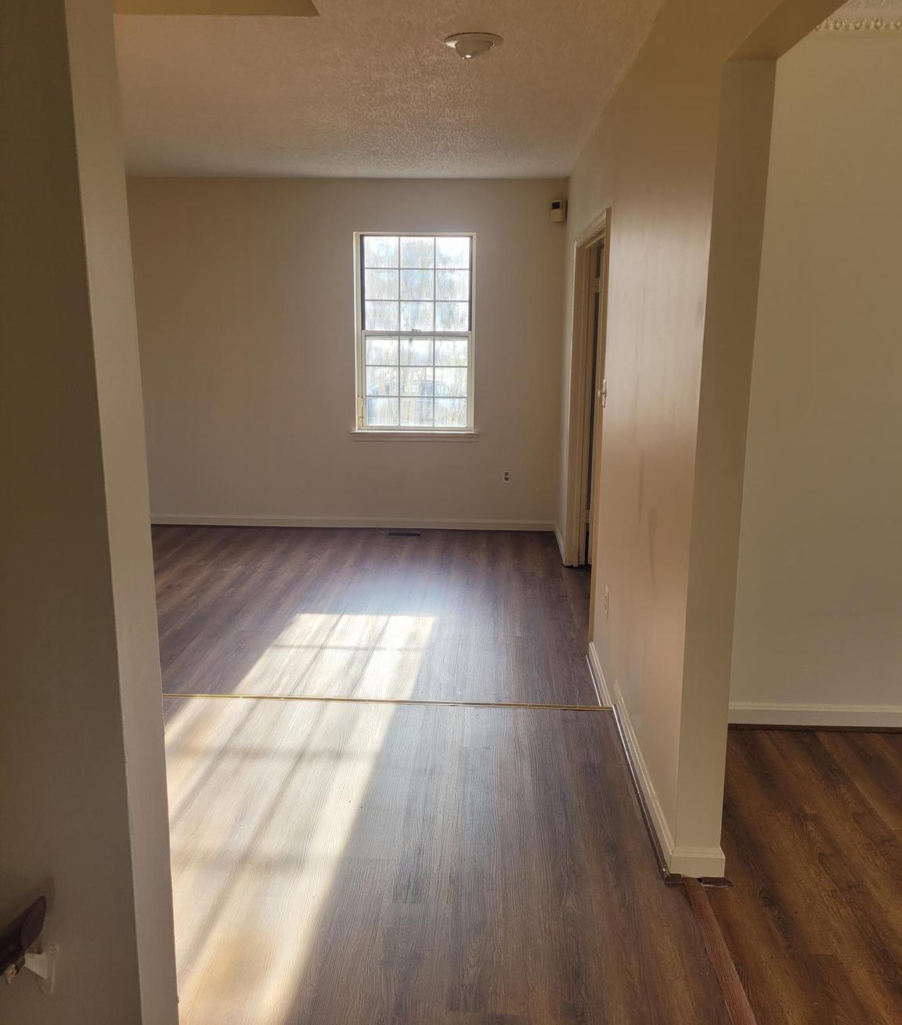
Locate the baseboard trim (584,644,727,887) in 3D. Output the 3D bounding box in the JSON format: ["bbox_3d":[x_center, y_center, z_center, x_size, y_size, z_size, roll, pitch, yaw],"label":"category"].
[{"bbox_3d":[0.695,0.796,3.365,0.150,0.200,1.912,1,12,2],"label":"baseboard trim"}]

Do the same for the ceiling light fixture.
[{"bbox_3d":[0.079,-1.632,3.194,0.212,0.064,0.212,1,12,2],"label":"ceiling light fixture"}]

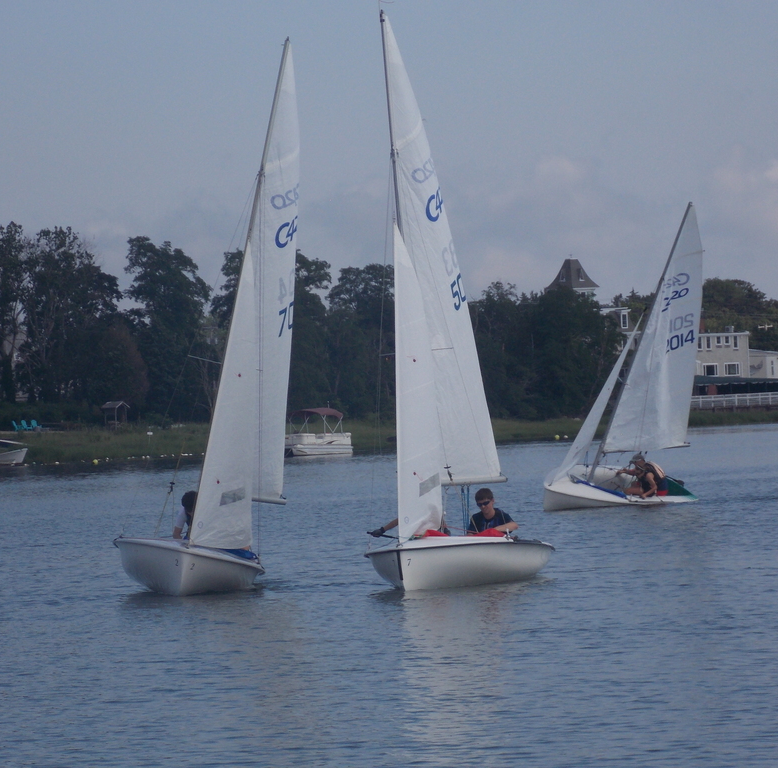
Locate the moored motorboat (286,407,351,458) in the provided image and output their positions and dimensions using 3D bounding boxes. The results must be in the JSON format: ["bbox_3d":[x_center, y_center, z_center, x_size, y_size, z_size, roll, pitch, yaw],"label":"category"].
[{"bbox_3d":[-4.778,2.791,281.010,2.500,2.750,6.200,-3,-1,36],"label":"moored motorboat"}]

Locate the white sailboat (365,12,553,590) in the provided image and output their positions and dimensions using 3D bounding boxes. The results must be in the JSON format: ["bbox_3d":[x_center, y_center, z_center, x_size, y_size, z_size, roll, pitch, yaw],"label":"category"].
[{"bbox_3d":[0.345,-0.879,53.601,1.660,6.400,4.250,-7,-1,15],"label":"white sailboat"}]

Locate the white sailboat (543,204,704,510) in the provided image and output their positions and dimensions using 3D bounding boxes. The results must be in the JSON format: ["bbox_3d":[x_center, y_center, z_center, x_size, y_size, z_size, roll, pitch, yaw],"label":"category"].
[{"bbox_3d":[5.080,-0.536,95.489,1.660,6.400,4.250,28,18,35],"label":"white sailboat"}]

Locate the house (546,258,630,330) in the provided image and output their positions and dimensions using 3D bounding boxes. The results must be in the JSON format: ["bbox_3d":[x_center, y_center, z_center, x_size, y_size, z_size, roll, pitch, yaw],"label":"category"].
[{"bbox_3d":[24.448,-7.425,600.000,12.000,15.500,12.000,-2,-1,-45],"label":"house"}]

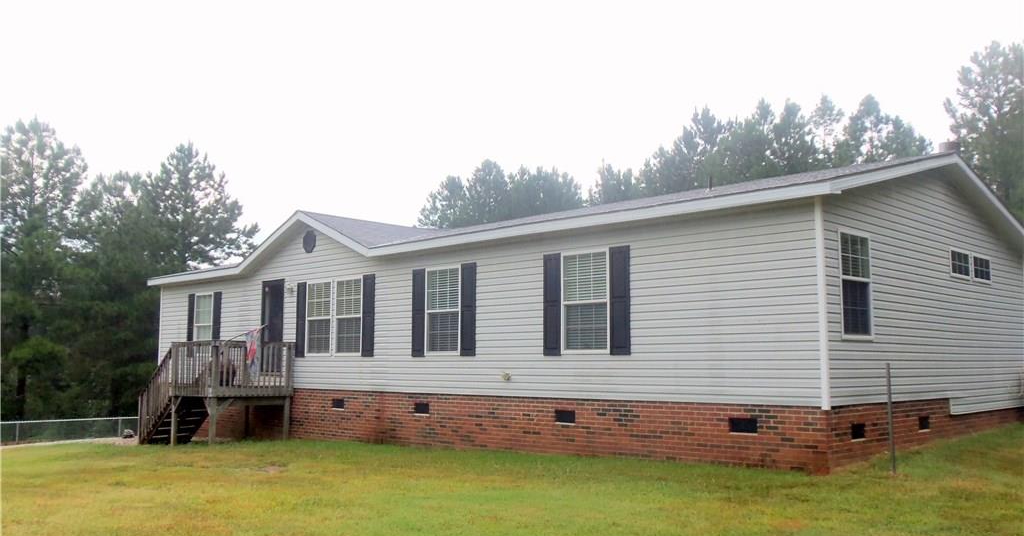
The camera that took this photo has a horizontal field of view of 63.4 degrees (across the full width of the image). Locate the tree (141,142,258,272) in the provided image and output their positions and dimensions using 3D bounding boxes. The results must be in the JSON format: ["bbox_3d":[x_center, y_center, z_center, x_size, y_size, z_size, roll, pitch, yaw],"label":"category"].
[{"bbox_3d":[-14.800,1.146,38.205,6.200,14.200,6.200,0,-6,0],"label":"tree"}]

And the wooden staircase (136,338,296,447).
[{"bbox_3d":[-6.475,2.745,18.048,3.245,2.200,1.780,-6,-9,44],"label":"wooden staircase"}]

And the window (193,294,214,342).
[{"bbox_3d":[-7.578,1.382,20.321,0.890,1.520,0.090,-6,-9,41],"label":"window"}]

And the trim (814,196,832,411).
[{"bbox_3d":[3.858,0.422,10.300,0.080,2.646,0.080,-6,-9,44],"label":"trim"}]

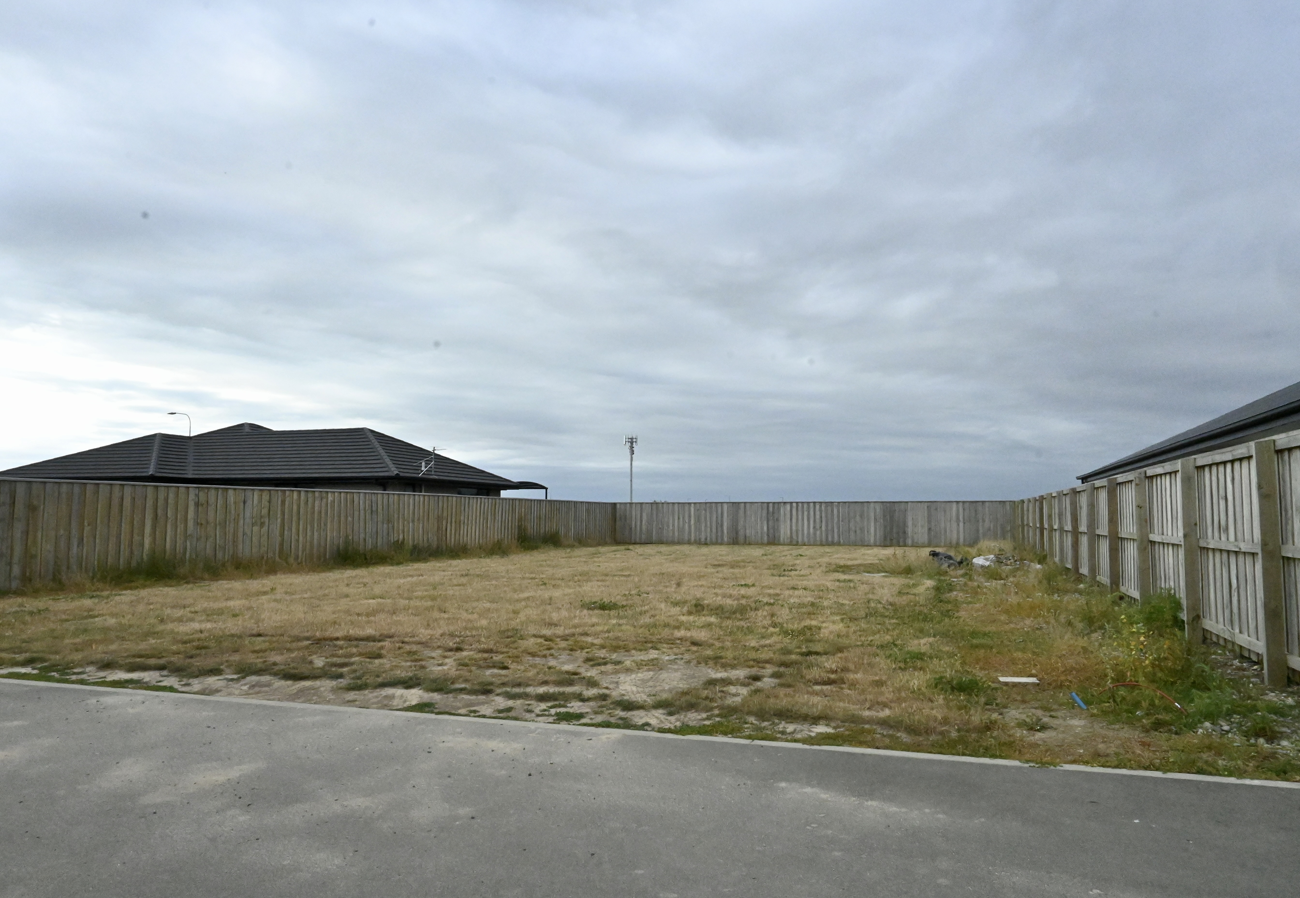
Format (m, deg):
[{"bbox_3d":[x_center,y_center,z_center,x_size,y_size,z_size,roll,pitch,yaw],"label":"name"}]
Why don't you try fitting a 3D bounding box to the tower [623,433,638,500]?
[{"bbox_3d":[-4.668,7.026,216.797,3.350,21.000,3.350,0,-4,0],"label":"tower"}]

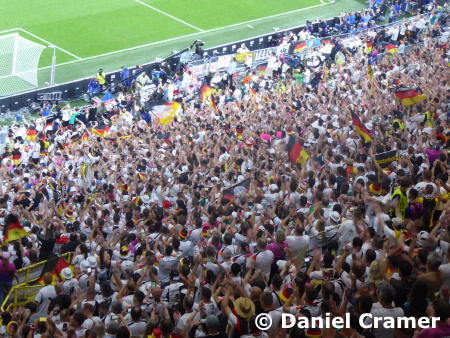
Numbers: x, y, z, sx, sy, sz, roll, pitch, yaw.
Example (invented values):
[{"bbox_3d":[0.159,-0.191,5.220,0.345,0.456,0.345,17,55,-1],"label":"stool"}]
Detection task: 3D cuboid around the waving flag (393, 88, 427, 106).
[{"bbox_3d":[5.792,-2.245,46.961,1.100,0.550,0.350,13,24,6],"label":"waving flag"}]

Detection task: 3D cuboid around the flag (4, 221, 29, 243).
[{"bbox_3d":[-5.645,1.692,40.500,0.660,0.580,0.250,10,24,0],"label":"flag"}]

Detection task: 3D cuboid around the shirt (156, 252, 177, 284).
[{"bbox_3d":[-1.238,2.120,32.200,0.450,0.640,0.260,2,26,-18],"label":"shirt"}]

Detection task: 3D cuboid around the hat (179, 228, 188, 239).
[{"bbox_3d":[-1.008,1.578,36.605,0.230,0.150,0.240,-12,32,-40],"label":"hat"}]

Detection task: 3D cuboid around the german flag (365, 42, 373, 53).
[{"bbox_3d":[8.234,-7.000,85.828,0.480,0.600,0.200,12,24,4],"label":"german flag"}]

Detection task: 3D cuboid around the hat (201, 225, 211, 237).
[{"bbox_3d":[-0.463,1.471,35.500,0.250,0.180,0.250,-11,32,-39],"label":"hat"}]

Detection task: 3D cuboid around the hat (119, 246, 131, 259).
[{"bbox_3d":[-2.237,1.859,33.300,0.230,0.190,0.260,3,25,-17],"label":"hat"}]

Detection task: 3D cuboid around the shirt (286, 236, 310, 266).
[{"bbox_3d":[1.533,1.658,31.201,0.510,0.700,0.300,6,25,-9],"label":"shirt"}]

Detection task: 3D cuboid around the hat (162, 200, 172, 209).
[{"bbox_3d":[-1.557,0.961,40.500,0.200,0.160,0.260,3,25,-17],"label":"hat"}]

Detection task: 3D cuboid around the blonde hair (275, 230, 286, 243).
[{"bbox_3d":[1.139,1.373,30.427,0.200,0.260,0.230,5,25,-11],"label":"blonde hair"}]

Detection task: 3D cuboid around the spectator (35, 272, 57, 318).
[{"bbox_3d":[-4.191,3.164,34.568,0.550,1.780,0.350,-2,27,-25],"label":"spectator"}]

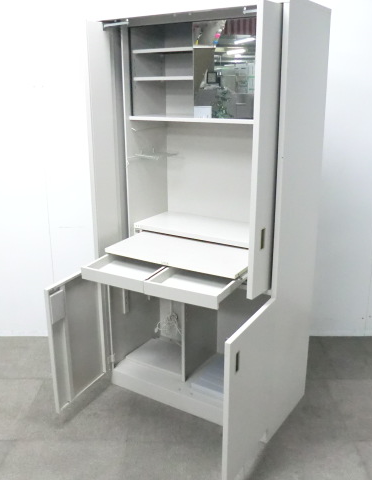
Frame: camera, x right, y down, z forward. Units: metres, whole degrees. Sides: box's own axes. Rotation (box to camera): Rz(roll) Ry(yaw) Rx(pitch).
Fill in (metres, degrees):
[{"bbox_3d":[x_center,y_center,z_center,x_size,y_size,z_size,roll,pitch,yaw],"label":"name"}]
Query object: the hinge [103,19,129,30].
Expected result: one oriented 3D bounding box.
[{"bbox_3d":[-0.286,-0.898,2.089,0.150,0.024,0.040,10,20,31],"label":"hinge"}]

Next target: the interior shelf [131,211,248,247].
[{"bbox_3d":[0.121,-0.050,2.372,0.695,0.028,0.320,10,20,31],"label":"interior shelf"}]

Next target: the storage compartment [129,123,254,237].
[{"bbox_3d":[0.115,-0.297,2.296,0.700,0.495,0.330,10,20,31],"label":"storage compartment"}]

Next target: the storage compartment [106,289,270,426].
[{"bbox_3d":[0.104,0.427,2.485,0.870,0.670,0.425,10,20,31],"label":"storage compartment"}]

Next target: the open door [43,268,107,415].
[{"bbox_3d":[-0.477,0.457,2.367,0.026,0.623,0.400,10,20,31],"label":"open door"}]

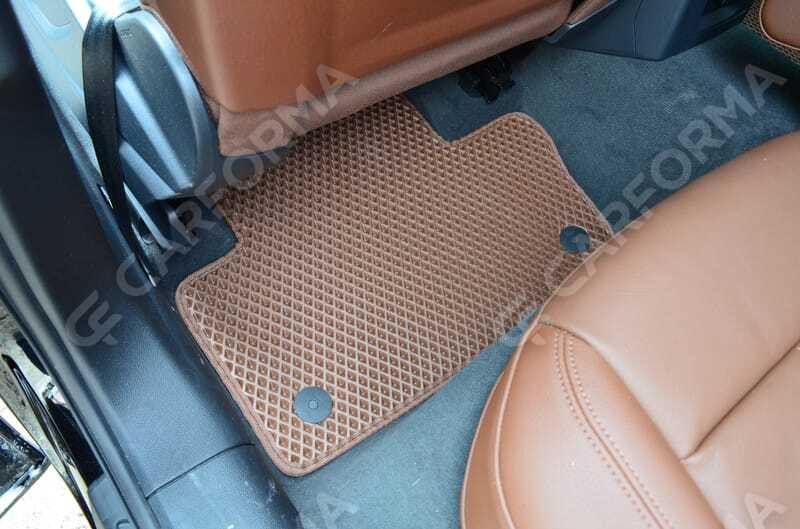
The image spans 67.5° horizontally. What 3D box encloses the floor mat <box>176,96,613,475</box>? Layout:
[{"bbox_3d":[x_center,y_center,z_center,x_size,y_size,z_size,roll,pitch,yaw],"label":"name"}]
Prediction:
[{"bbox_3d":[-0.011,-0.062,0.714,0.525,0.018,0.407,-29,73,-25],"label":"floor mat"}]

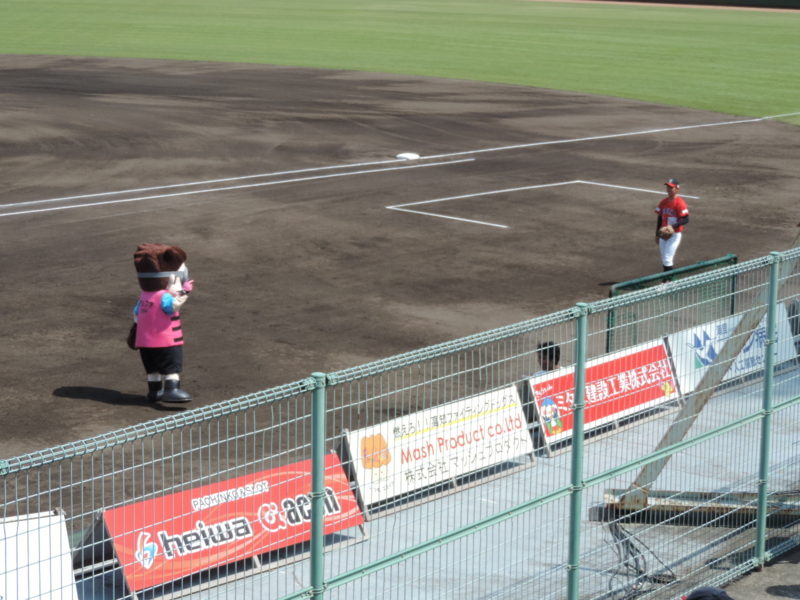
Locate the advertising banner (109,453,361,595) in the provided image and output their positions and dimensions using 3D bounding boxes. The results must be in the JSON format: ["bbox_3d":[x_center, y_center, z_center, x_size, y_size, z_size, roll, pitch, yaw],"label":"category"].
[{"bbox_3d":[-0.948,1.282,12.132,1.820,0.465,0.060,-10,-14,-46],"label":"advertising banner"}]

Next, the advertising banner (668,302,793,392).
[{"bbox_3d":[2.646,0.376,16.566,0.060,0.465,1.820,-14,-1,40],"label":"advertising banner"}]

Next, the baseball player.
[{"bbox_3d":[4.208,-1.017,32.299,0.520,1.738,0.420,9,14,37],"label":"baseball player"}]

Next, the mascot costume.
[{"bbox_3d":[-2.780,0.279,24.350,0.720,1.835,0.640,-8,14,-38],"label":"mascot costume"}]

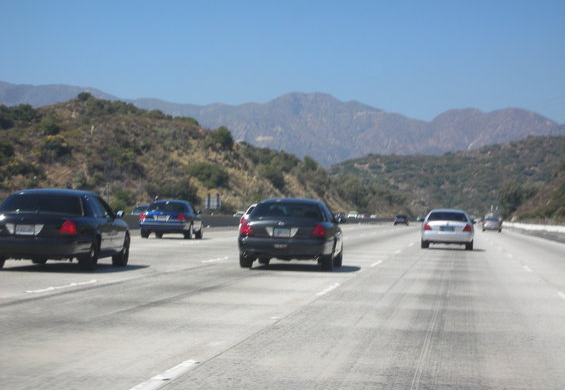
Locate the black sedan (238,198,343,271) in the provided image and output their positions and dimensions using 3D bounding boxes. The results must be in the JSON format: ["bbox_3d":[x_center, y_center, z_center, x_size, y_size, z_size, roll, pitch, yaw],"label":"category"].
[{"bbox_3d":[0.250,0.810,36.650,1.930,1.460,5.250,2,-1,6],"label":"black sedan"}]

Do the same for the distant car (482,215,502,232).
[{"bbox_3d":[19.700,2.700,161.000,1.820,1.500,4.650,2,-1,7],"label":"distant car"}]

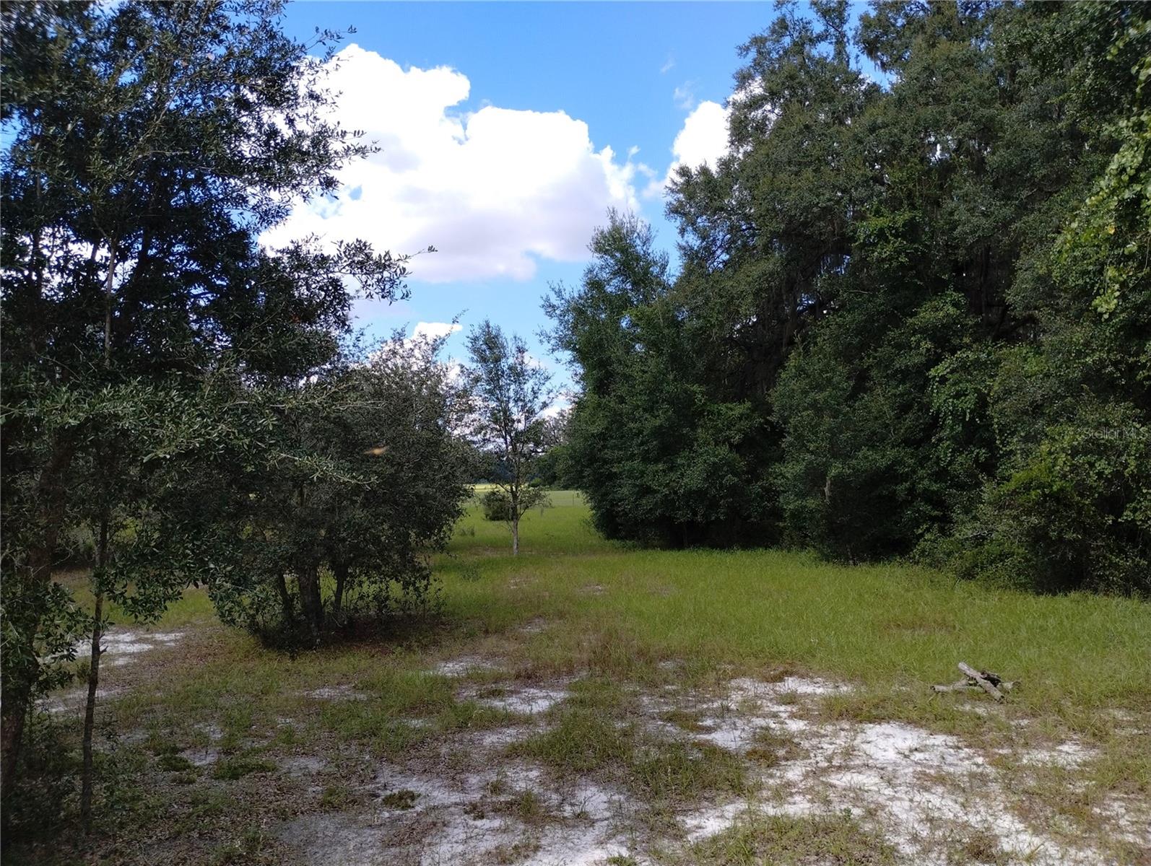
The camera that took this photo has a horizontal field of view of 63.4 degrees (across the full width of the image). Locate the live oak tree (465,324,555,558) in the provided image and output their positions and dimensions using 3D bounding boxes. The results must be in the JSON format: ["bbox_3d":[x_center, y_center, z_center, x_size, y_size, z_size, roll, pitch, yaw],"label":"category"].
[{"bbox_3d":[-2.162,0.112,31.101,2.900,7.800,2.800,0,-3,0],"label":"live oak tree"}]

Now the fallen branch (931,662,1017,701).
[{"bbox_3d":[4.667,2.905,10.939,0.980,0.280,0.660,0,-3,0],"label":"fallen branch"}]

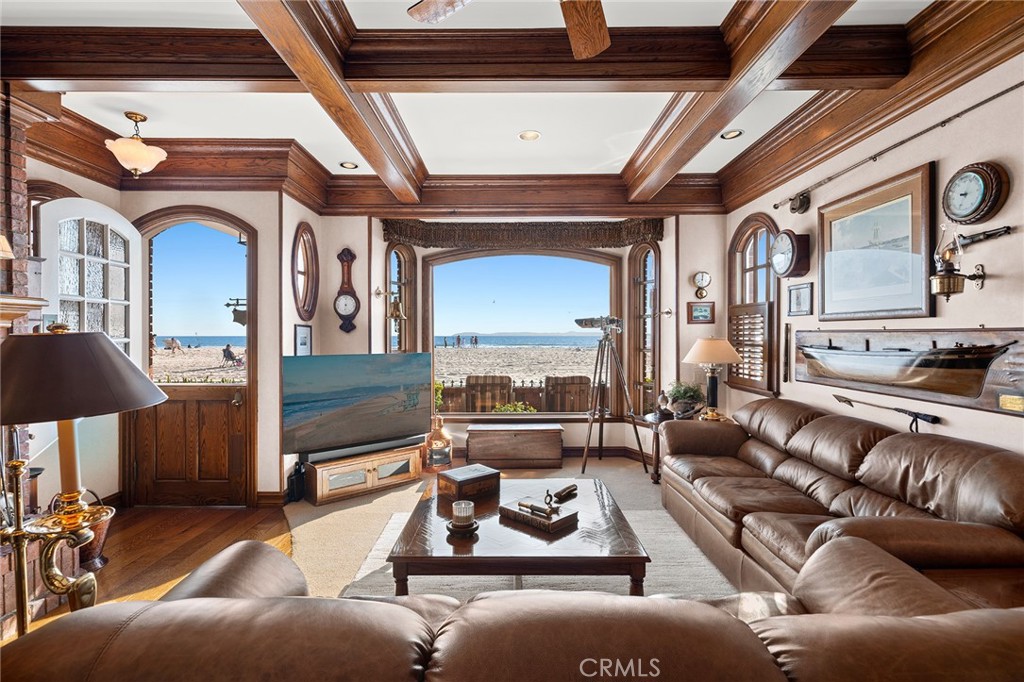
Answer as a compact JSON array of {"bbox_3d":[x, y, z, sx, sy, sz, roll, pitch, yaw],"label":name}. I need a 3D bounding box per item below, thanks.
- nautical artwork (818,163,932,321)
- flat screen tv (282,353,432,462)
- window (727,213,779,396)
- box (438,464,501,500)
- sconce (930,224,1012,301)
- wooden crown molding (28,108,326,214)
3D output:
[{"bbox_3d":[2.150,-0.524,2.930,0.038,0.800,0.900,0,1,0],"label":"nautical artwork"},{"bbox_3d":[-1.412,0.548,4.602,1.450,0.840,0.070,-1,1,-41],"label":"flat screen tv"},{"bbox_3d":[2.158,-0.339,4.364,0.130,1.574,0.924,0,1,0],"label":"window"},{"bbox_3d":[-0.260,0.864,2.968,0.306,0.116,0.222,-1,1,-40],"label":"box"},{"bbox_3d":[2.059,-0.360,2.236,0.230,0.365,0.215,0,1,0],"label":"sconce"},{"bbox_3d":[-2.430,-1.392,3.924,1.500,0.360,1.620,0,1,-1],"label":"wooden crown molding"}]

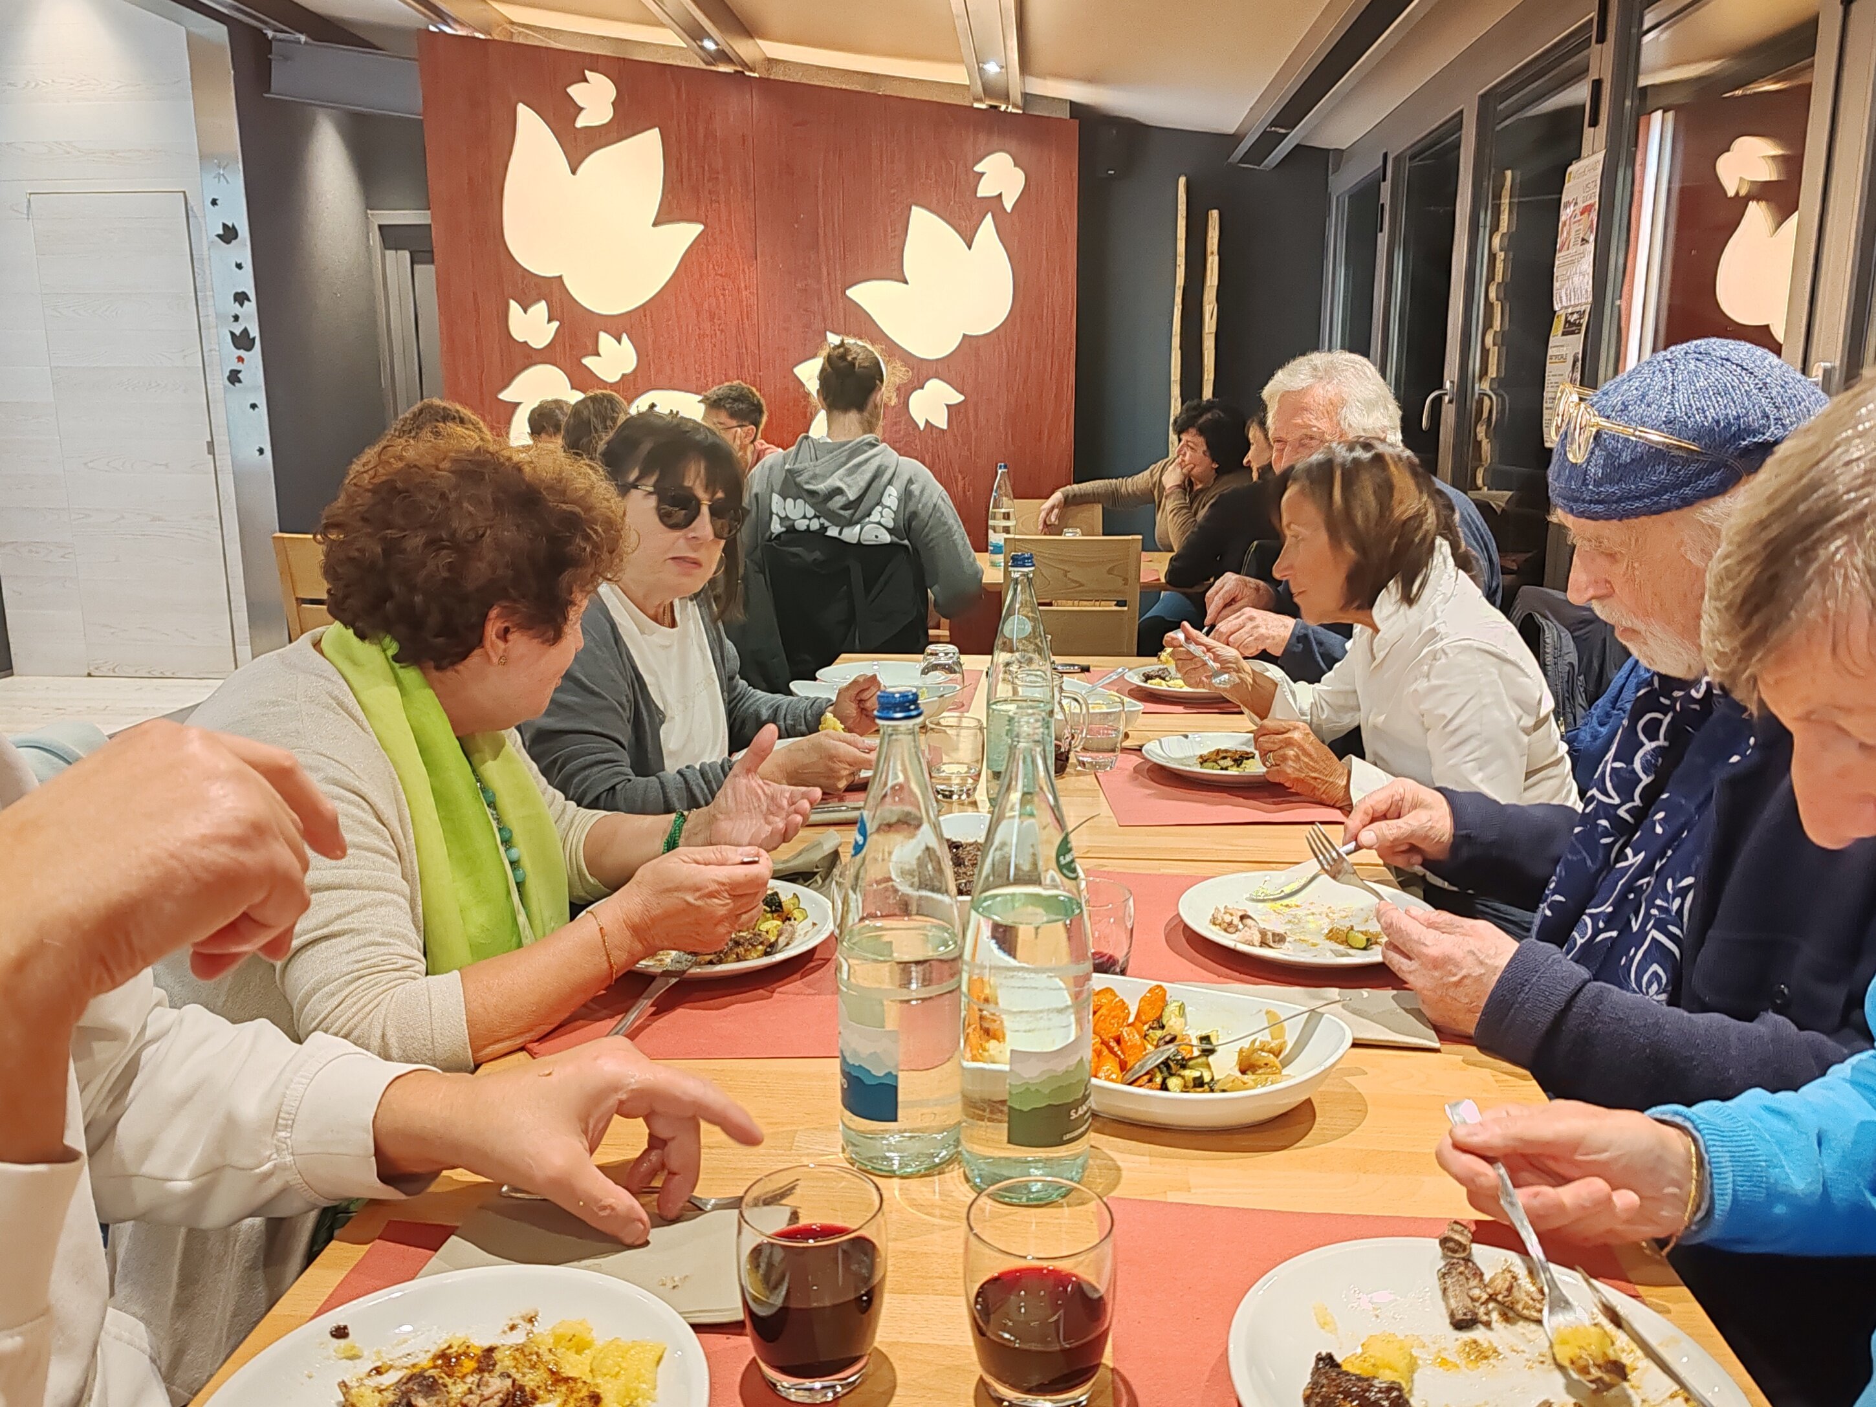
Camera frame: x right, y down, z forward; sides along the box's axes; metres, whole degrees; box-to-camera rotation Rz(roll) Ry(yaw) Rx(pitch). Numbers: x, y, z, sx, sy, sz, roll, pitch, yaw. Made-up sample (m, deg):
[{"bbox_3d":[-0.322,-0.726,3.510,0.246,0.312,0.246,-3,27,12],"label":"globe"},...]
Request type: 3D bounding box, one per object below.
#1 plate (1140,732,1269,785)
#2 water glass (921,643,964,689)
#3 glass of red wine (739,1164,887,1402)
[{"bbox_3d":[0.409,0.080,2.003,0.257,0.027,0.257,1,12,4],"label":"plate"},{"bbox_3d":[0.009,-0.050,2.532,0.078,0.096,0.078,1,11,4],"label":"water glass"},{"bbox_3d":[-0.065,0.303,0.760,0.077,0.097,0.077,1,12,4],"label":"glass of red wine"}]

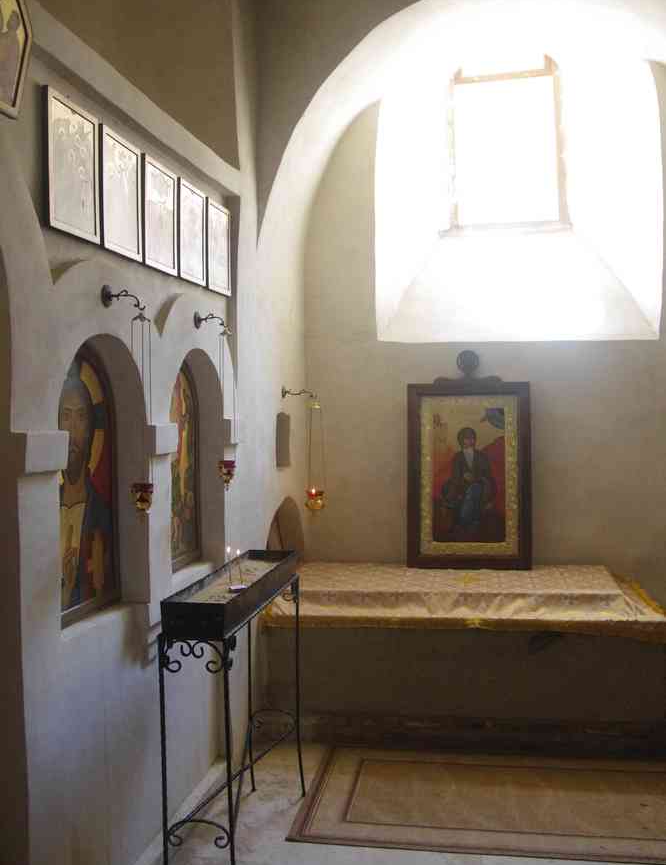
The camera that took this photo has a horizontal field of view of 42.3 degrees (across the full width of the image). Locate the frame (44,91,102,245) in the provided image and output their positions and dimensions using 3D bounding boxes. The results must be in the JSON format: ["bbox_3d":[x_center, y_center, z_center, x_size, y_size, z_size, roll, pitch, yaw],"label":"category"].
[{"bbox_3d":[-0.765,-0.769,2.524,0.025,0.379,0.294,0,2,12],"label":"frame"}]

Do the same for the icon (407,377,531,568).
[{"bbox_3d":[0.758,0.221,4.799,0.676,1.062,0.045,0,-4,5],"label":"icon"}]

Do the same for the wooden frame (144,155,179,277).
[{"bbox_3d":[-0.637,-0.780,3.150,0.025,0.377,0.296,0,2,12],"label":"wooden frame"}]

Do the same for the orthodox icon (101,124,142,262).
[{"bbox_3d":[-0.701,-0.775,2.836,0.025,0.379,0.286,0,2,12],"label":"orthodox icon"}]

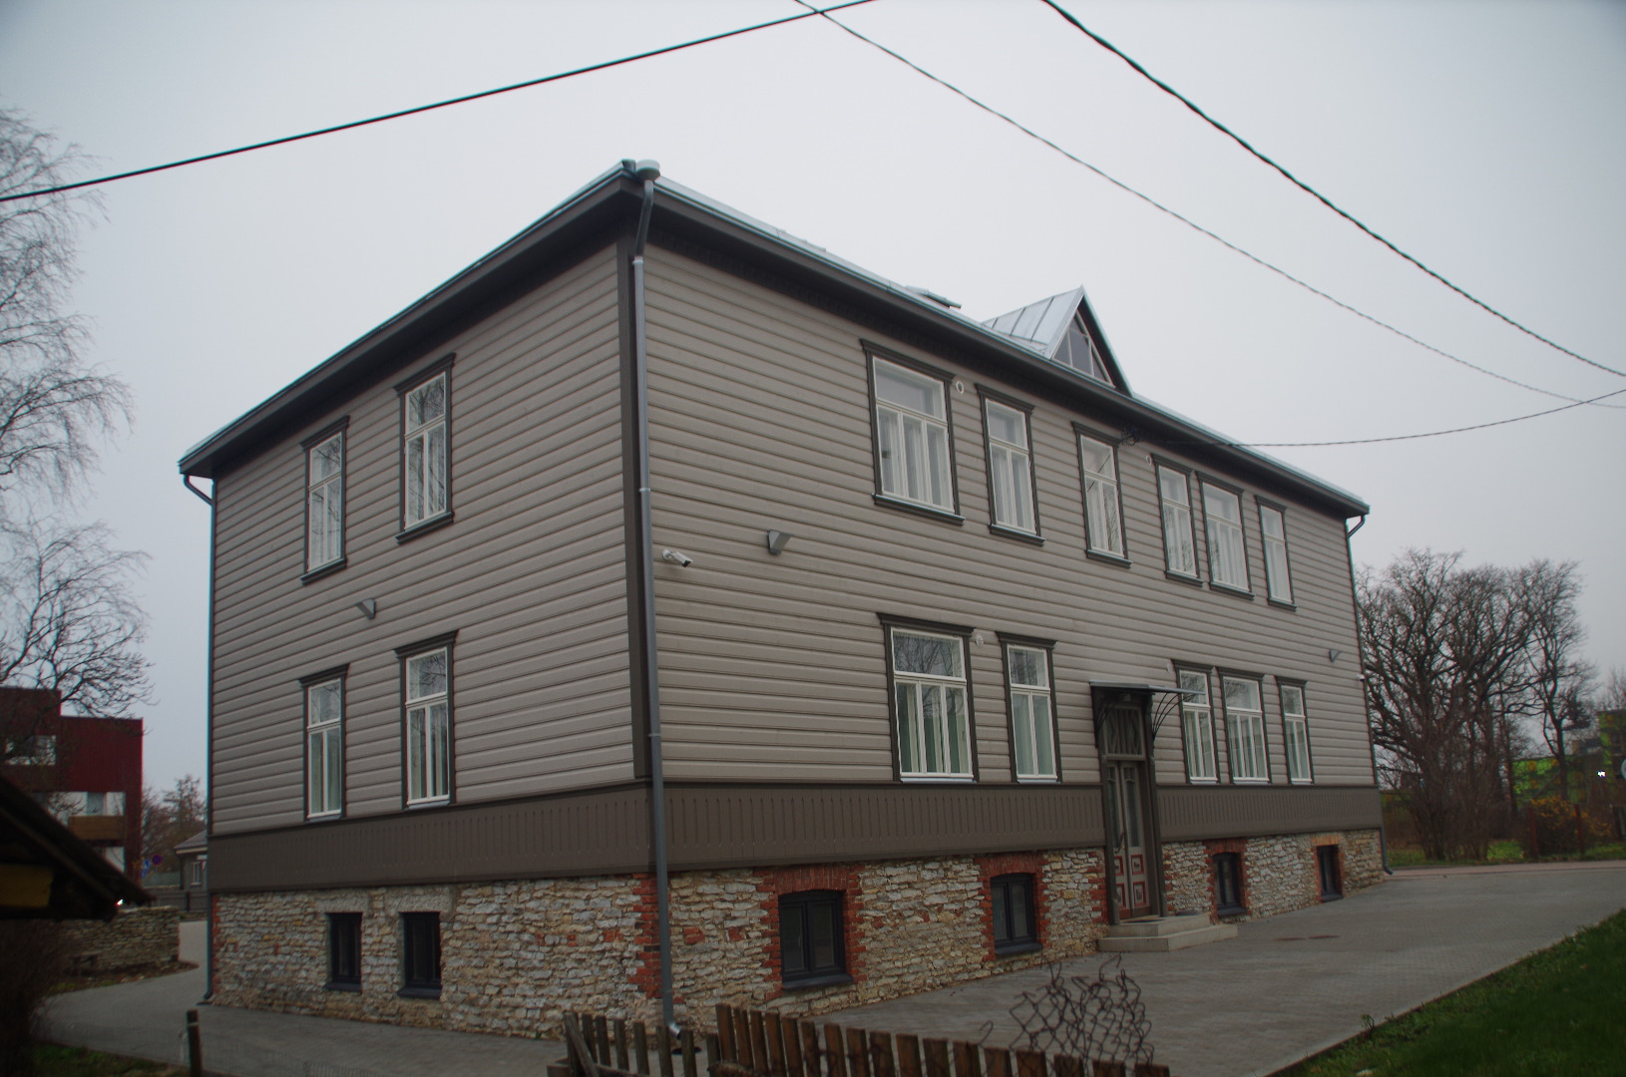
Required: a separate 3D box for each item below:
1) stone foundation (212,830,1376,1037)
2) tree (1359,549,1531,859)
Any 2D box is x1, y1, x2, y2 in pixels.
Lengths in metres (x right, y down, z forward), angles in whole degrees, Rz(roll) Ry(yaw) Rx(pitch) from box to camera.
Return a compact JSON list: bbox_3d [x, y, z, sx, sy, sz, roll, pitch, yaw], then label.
[{"bbox_3d":[1.394,6.721,22.919,11.316,1.636,20.387,-16,-19,41],"label":"stone foundation"},{"bbox_3d":[19.095,5.003,37.000,5.400,9.200,5.200,-10,-15,26],"label":"tree"}]

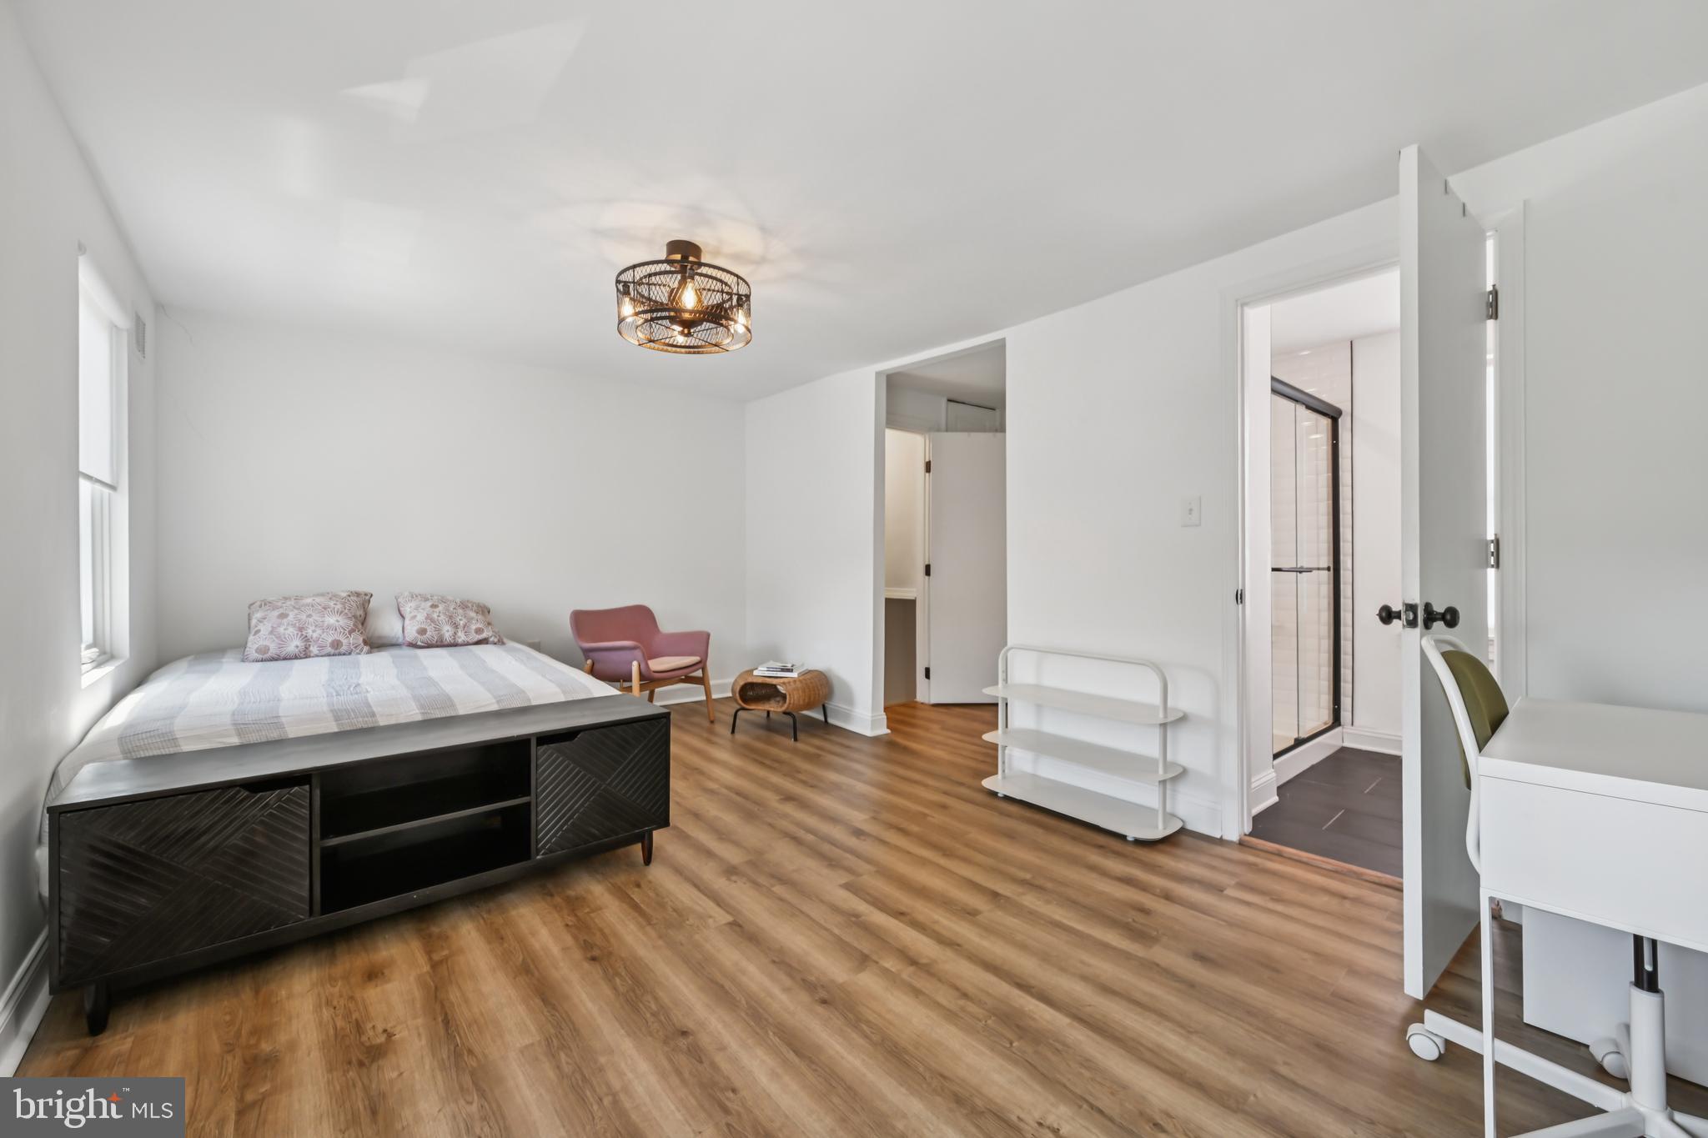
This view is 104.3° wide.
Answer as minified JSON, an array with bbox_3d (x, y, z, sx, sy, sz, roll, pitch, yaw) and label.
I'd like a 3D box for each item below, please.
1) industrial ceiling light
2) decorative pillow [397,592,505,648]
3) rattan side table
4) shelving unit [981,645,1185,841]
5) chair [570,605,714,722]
[{"bbox_3d":[-0.663,-1.093,2.600,0.520,0.325,0.520,0,0,0],"label":"industrial ceiling light"},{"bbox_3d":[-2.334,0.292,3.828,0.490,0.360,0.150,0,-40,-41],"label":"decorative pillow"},{"bbox_3d":[-0.468,0.859,4.317,0.470,0.360,0.500,0,0,22],"label":"rattan side table"},{"bbox_3d":[0.937,0.693,2.838,0.320,0.680,0.870,0,0,-41],"label":"shelving unit"},{"bbox_3d":[-1.303,0.650,4.265,0.660,0.770,0.730,0,0,21],"label":"chair"}]

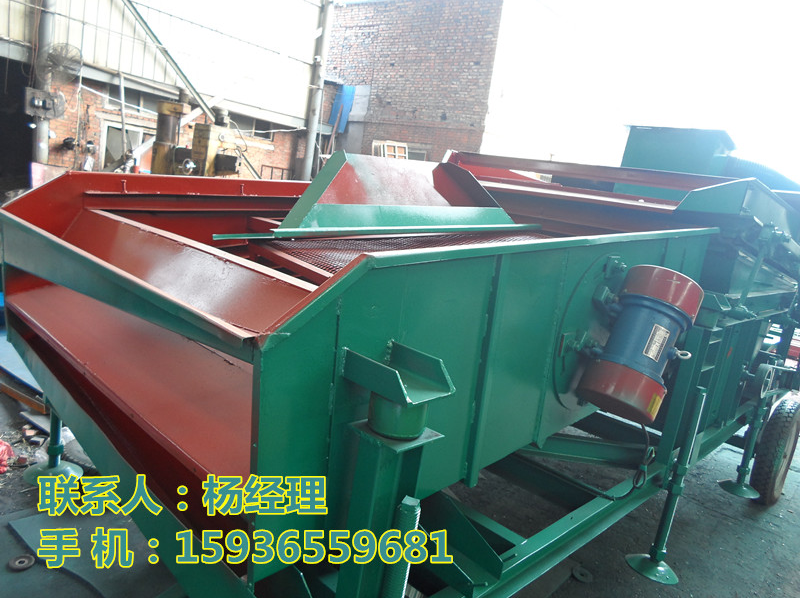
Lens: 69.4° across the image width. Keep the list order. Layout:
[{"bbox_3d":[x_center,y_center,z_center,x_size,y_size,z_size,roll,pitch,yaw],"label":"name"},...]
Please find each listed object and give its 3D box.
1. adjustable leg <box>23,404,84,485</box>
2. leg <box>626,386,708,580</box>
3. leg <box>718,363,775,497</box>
[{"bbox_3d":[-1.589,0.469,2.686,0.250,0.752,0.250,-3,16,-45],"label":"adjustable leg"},{"bbox_3d":[1.369,0.894,2.855,0.265,0.965,0.265,-2,15,-45],"label":"leg"},{"bbox_3d":[2.425,0.867,3.934,0.265,0.940,0.265,-2,15,-45],"label":"leg"}]

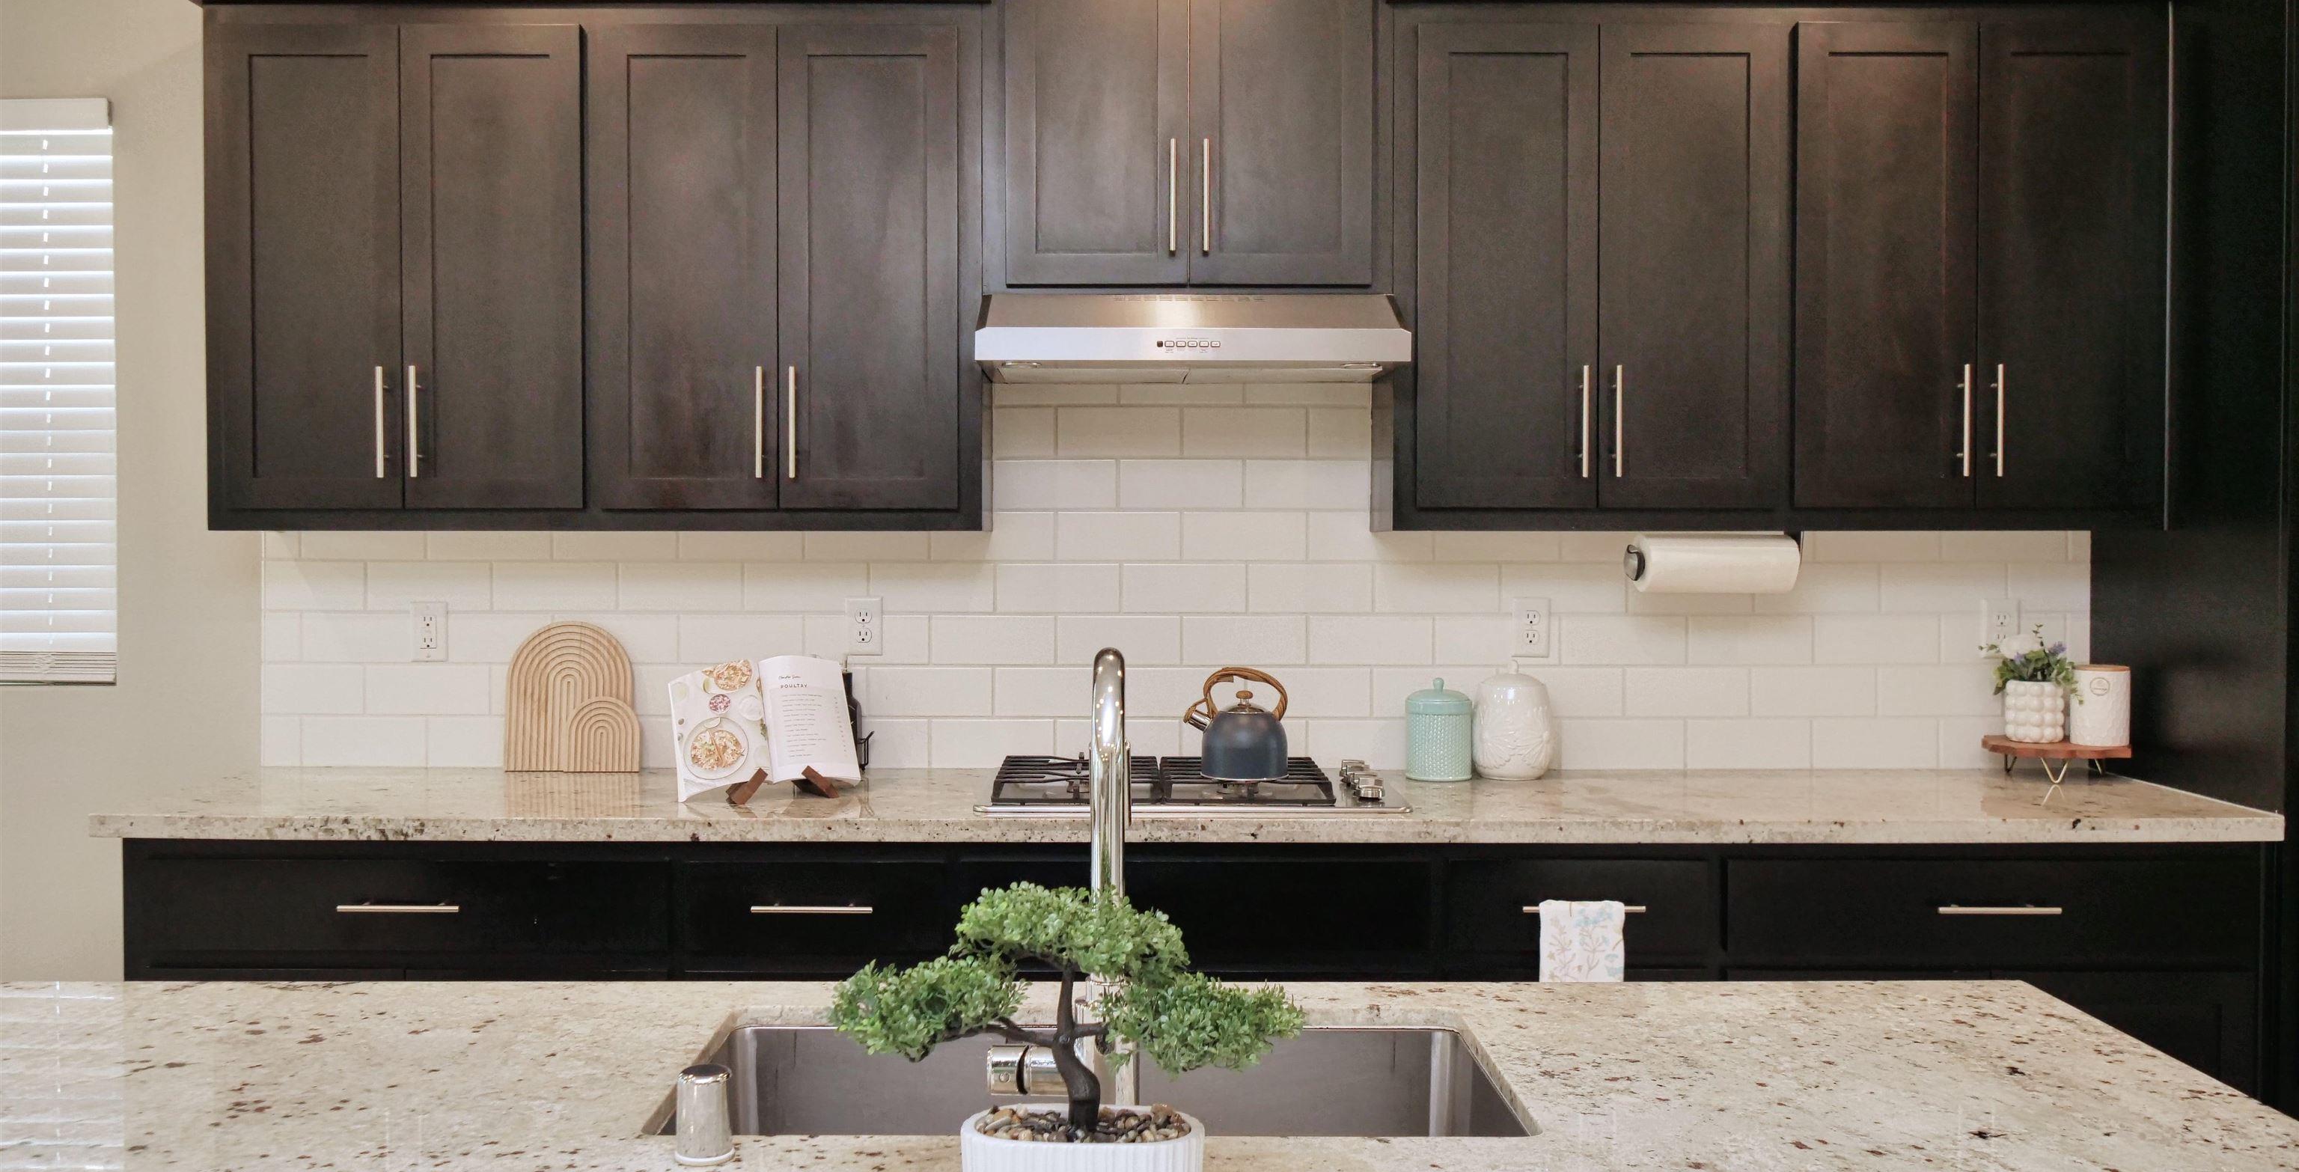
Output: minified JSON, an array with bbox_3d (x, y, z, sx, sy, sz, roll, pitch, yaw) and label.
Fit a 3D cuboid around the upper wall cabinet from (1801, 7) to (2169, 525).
[{"bbox_3d":[1.539,-0.587,3.587,0.696,0.949,0.330,0,2,-1],"label":"upper wall cabinet"}]

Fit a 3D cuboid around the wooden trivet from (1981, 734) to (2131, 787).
[{"bbox_3d":[1.762,0.338,3.611,0.270,0.073,0.240,0,2,0],"label":"wooden trivet"}]

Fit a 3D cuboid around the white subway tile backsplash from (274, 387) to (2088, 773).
[{"bbox_3d":[0.066,-0.016,3.753,3.685,0.774,0.012,0,2,-1],"label":"white subway tile backsplash"}]

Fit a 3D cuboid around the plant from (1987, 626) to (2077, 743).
[{"bbox_3d":[1.727,0.190,3.646,0.187,0.223,0.150,0,2,-1],"label":"plant"}]

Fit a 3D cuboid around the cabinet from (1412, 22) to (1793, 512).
[{"bbox_3d":[0.812,-0.586,3.558,0.715,0.937,0.325,0,2,0],"label":"cabinet"}]

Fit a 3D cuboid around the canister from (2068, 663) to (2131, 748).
[{"bbox_3d":[1.833,0.230,3.585,0.107,0.145,0.107,1,2,27],"label":"canister"}]

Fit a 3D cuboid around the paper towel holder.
[{"bbox_3d":[1.064,-0.048,3.512,0.336,0.122,0.116,0,2,-1],"label":"paper towel holder"}]

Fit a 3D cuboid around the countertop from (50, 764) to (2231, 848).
[{"bbox_3d":[0.071,0.399,3.439,3.661,0.038,0.650,0,2,-1],"label":"countertop"}]

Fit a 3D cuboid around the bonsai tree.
[{"bbox_3d":[-0.058,0.298,1.308,0.333,0.181,0.160,0,2,-1],"label":"bonsai tree"}]

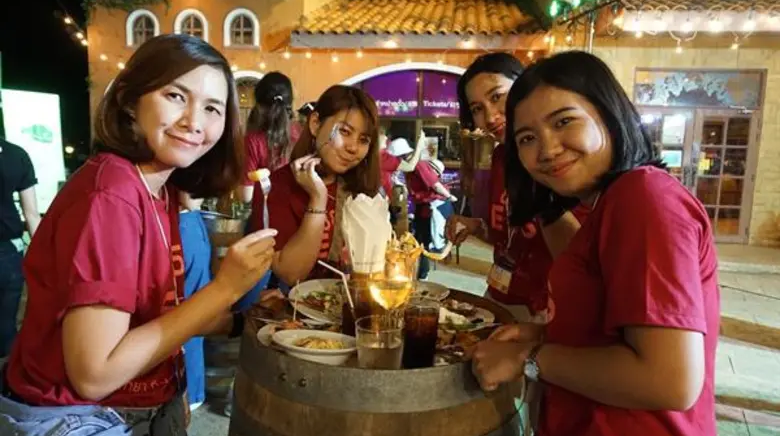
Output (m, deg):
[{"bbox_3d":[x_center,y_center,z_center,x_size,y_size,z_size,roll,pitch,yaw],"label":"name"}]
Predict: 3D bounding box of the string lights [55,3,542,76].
[{"bbox_3d":[-1.396,-2.724,7.936,7.300,1.000,0.500,2,7,3],"label":"string lights"}]

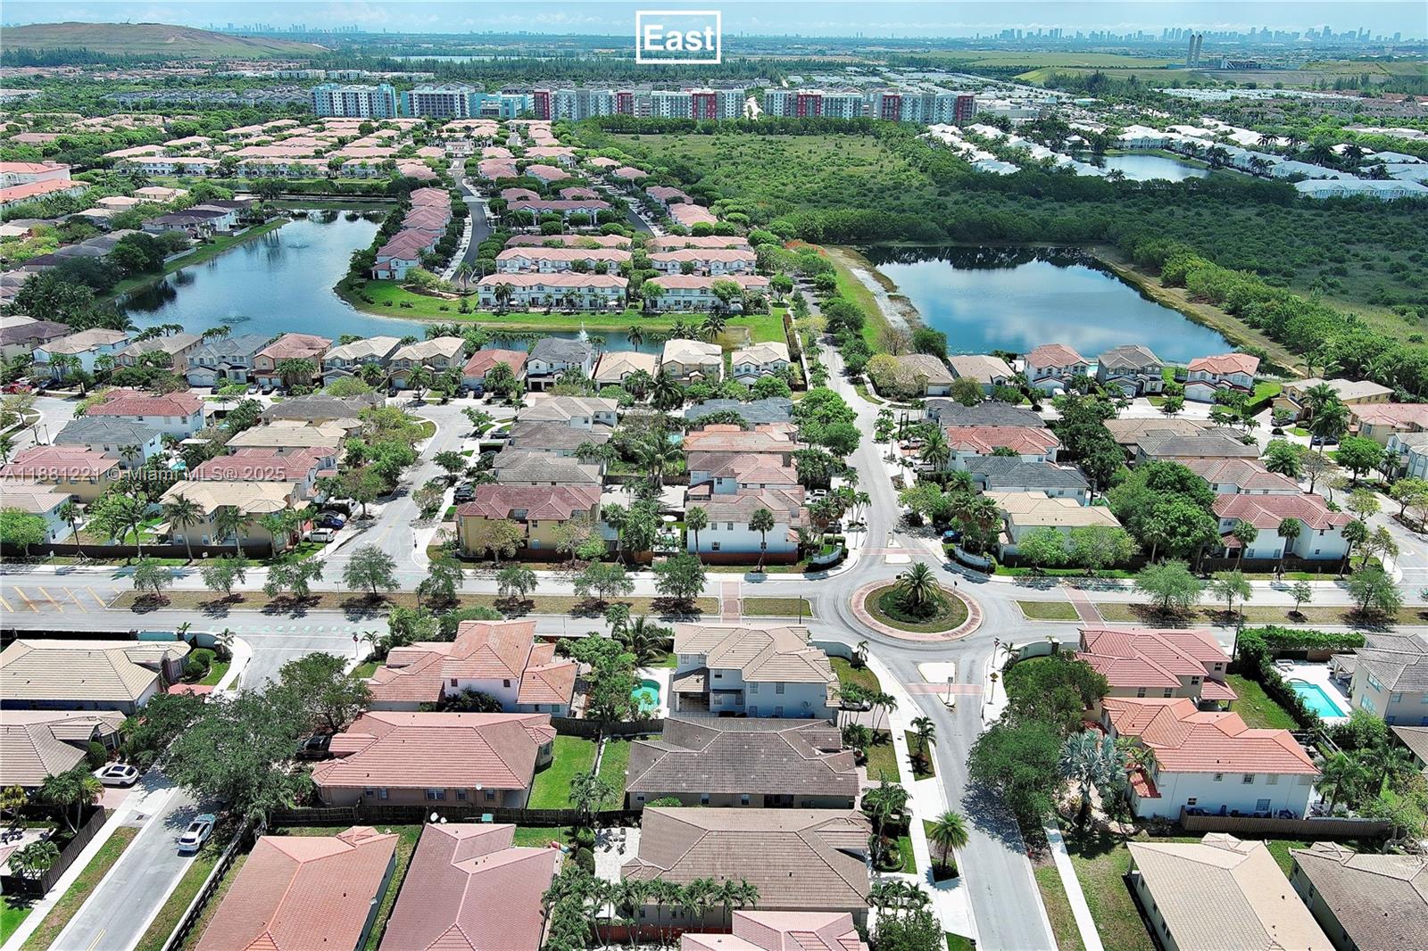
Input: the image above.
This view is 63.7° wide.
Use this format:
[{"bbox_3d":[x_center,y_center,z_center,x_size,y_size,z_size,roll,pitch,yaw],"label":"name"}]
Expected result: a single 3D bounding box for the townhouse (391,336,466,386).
[{"bbox_3d":[-65.540,-26.790,264.210,13.120,7.870,21.500,1,21,0],"label":"townhouse"}]

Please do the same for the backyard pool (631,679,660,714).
[{"bbox_3d":[-8.105,26.936,137.267,3.800,1.230,7.940,1,21,0],"label":"backyard pool"}]

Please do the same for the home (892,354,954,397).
[{"bbox_3d":[44.840,-22.730,250.540,12.290,5.240,20.140,0,21,0],"label":"home"}]

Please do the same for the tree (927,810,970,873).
[{"bbox_3d":[22.240,34.720,109.350,3.900,6.300,3.900,1,21,0],"label":"tree"}]

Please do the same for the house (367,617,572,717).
[{"bbox_3d":[-27.829,22.359,136.164,23.420,7.770,13.680,1,21,0],"label":"house"}]

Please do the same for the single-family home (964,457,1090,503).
[{"bbox_3d":[52.037,1.351,192.292,17.940,7.890,14.160,1,21,0],"label":"single-family home"}]

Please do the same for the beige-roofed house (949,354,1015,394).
[{"bbox_3d":[58.790,-22.690,250.730,12.290,5.240,20.340,0,21,0],"label":"beige-roofed house"}]

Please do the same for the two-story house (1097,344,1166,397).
[{"bbox_3d":[95.176,-24.990,264.173,13.800,7.700,23.151,3,21,7],"label":"two-story house"}]

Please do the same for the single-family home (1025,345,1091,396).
[{"bbox_3d":[77.001,-24.780,259.987,14.080,8.330,21.000,1,21,1],"label":"single-family home"}]

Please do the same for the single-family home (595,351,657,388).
[{"bbox_3d":[-19.790,-24.791,264.182,13.100,5.500,21.500,1,21,1],"label":"single-family home"}]

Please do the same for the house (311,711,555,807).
[{"bbox_3d":[-29.330,29.330,123.210,24.230,5.400,13.630,1,21,0],"label":"house"}]

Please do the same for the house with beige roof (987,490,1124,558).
[{"bbox_3d":[52.020,6.940,179.810,18.980,7.970,13.930,1,21,0],"label":"house with beige roof"}]

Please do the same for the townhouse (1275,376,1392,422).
[{"bbox_3d":[130.900,-16.550,242.930,21.000,7.870,13.430,-9,23,-24],"label":"townhouse"}]

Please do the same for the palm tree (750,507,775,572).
[{"bbox_3d":[7.100,9.650,169.190,3.500,9.700,3.500,1,21,0],"label":"palm tree"}]

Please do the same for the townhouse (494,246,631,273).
[{"bbox_3d":[-46.220,-65.430,354.910,41.590,8.260,16.110,2,21,4],"label":"townhouse"}]

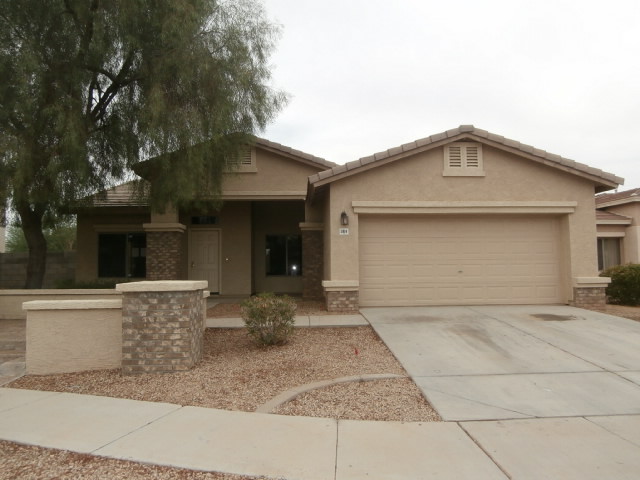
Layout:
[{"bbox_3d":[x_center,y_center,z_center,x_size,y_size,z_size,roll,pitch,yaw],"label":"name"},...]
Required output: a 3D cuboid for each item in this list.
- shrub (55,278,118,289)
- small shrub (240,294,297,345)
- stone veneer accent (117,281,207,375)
[{"bbox_3d":[-6.930,1.480,13.150,1.850,0.650,0.950,0,-2,-3],"label":"shrub"},{"bbox_3d":[-0.835,1.295,7.270,0.900,0.870,0.870,0,-2,-3],"label":"small shrub"},{"bbox_3d":[-2.180,1.190,6.270,1.000,1.190,0.930,0,-2,-4],"label":"stone veneer accent"}]

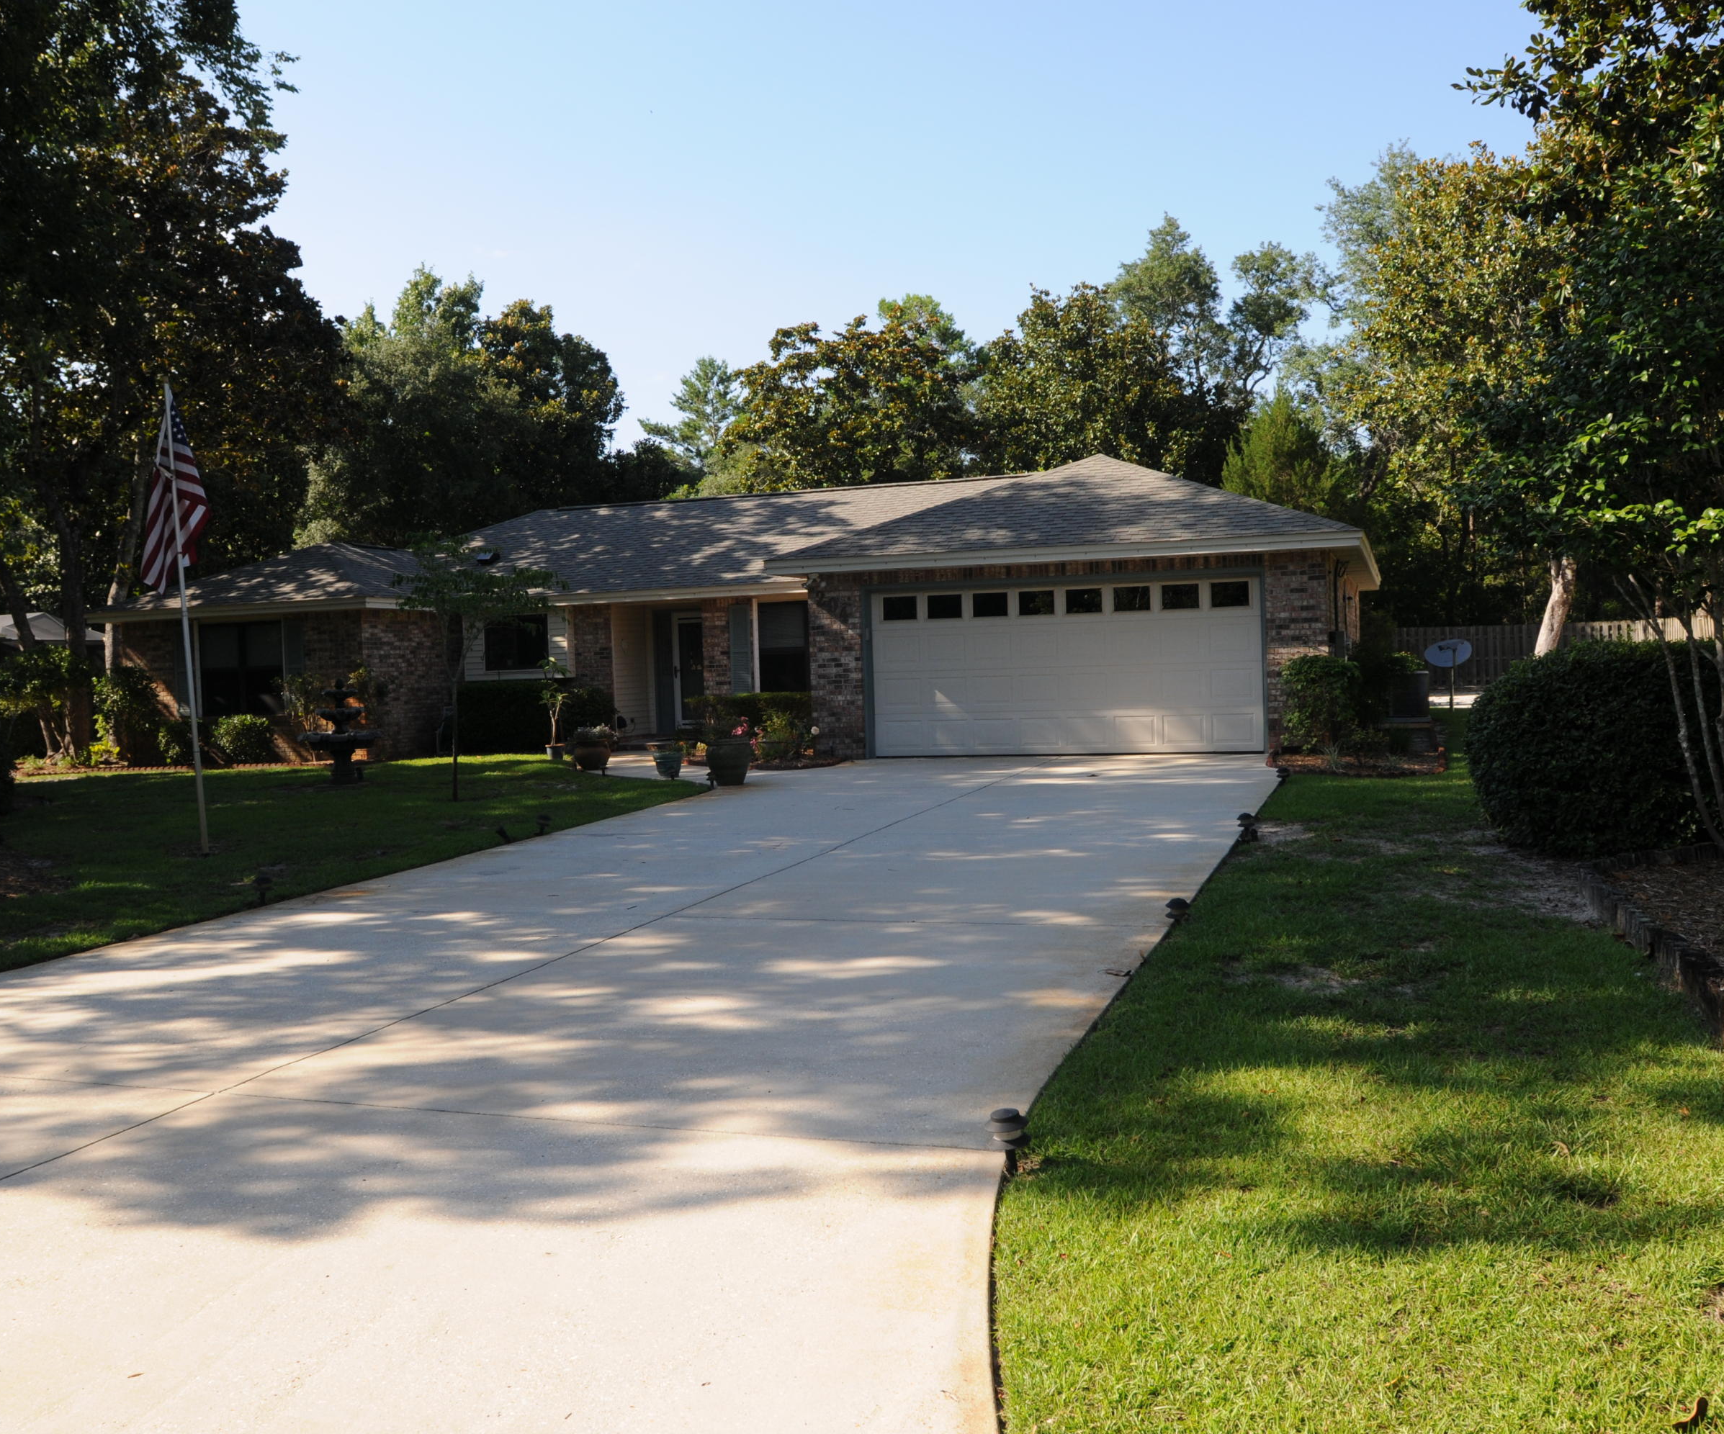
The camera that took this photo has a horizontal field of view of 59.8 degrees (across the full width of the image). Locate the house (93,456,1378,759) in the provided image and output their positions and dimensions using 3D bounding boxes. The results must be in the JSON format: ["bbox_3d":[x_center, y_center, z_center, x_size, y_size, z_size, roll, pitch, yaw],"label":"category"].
[{"bbox_3d":[-2.676,-1.896,27.125,22.590,4.450,13.250,-1,3,20],"label":"house"}]

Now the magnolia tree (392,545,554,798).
[{"bbox_3d":[-4.224,-0.527,16.339,1.750,2.850,1.700,-1,3,20],"label":"magnolia tree"}]

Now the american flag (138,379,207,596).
[{"bbox_3d":[-5.721,-1.919,12.480,0.540,1.660,0.280,-3,3,-18],"label":"american flag"}]

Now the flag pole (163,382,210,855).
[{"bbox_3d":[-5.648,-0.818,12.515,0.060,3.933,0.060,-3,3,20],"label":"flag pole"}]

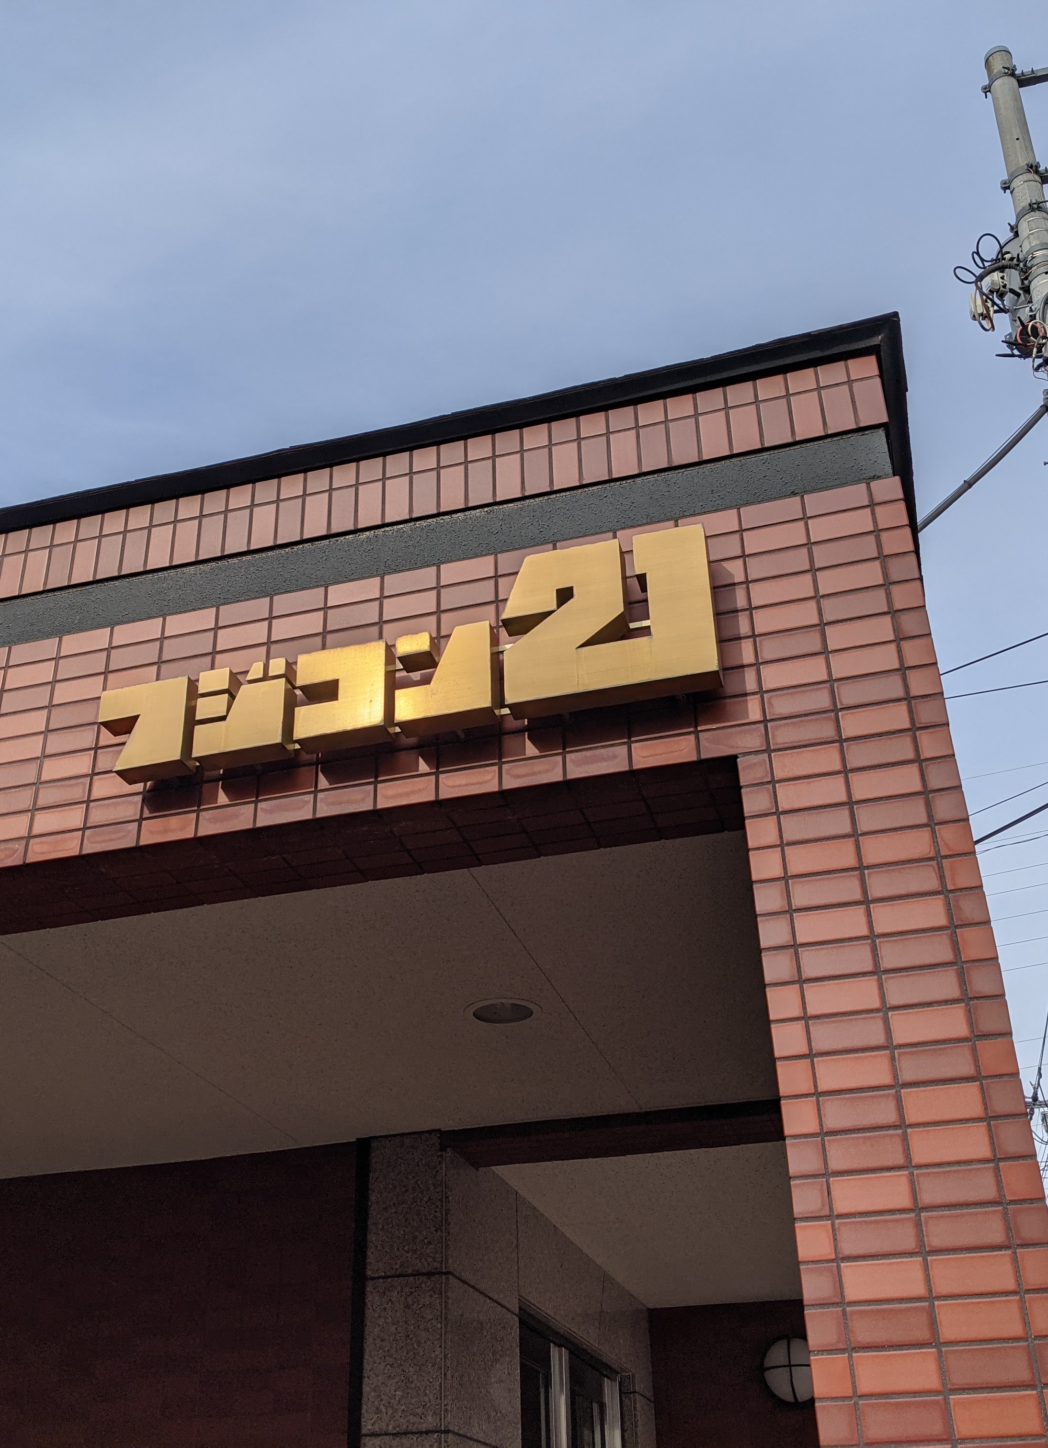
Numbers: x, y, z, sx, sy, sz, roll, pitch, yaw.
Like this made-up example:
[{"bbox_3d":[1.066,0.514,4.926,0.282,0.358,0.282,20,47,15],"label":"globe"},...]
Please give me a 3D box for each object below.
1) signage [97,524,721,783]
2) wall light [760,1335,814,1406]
[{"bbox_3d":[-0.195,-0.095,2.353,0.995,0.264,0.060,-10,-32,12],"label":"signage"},{"bbox_3d":[1.009,2.419,5.644,0.240,0.240,0.130,-10,-32,12],"label":"wall light"}]

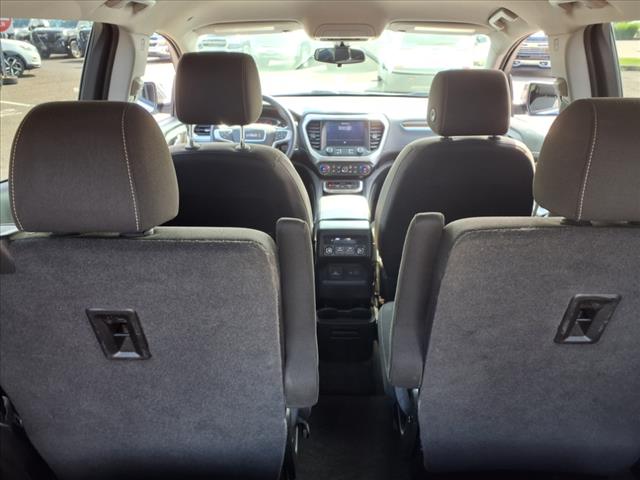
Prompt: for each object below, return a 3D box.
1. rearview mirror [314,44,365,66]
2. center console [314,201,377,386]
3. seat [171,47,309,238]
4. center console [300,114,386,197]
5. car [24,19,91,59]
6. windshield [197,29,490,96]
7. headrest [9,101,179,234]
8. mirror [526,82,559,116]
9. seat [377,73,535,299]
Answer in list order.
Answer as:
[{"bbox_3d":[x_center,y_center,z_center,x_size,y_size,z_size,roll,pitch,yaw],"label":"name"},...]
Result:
[{"bbox_3d":[0.088,-0.834,2.263,0.235,0.075,0.050,4,23,9],"label":"rearview mirror"},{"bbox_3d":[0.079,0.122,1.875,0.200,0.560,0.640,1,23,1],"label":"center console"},{"bbox_3d":[-0.314,-0.225,1.977,0.540,1.000,0.760,1,23,1],"label":"seat"},{"bbox_3d":[0.095,-0.407,2.302,0.400,0.310,0.270,1,23,1],"label":"center console"},{"bbox_3d":[-14.382,-11.711,29.075,2.050,1.920,5.600,1,23,3],"label":"car"},{"bbox_3d":[0.084,-0.911,2.632,1.400,0.080,0.800,1,-6,1],"label":"windshield"},{"bbox_3d":[-0.358,-0.116,0.800,0.262,0.210,0.130,1,29,1],"label":"headrest"},{"bbox_3d":[1.068,-0.682,2.400,0.200,0.165,0.110,4,23,10],"label":"mirror"},{"bbox_3d":[0.482,-0.195,1.970,0.540,0.950,0.760,1,23,1],"label":"seat"}]

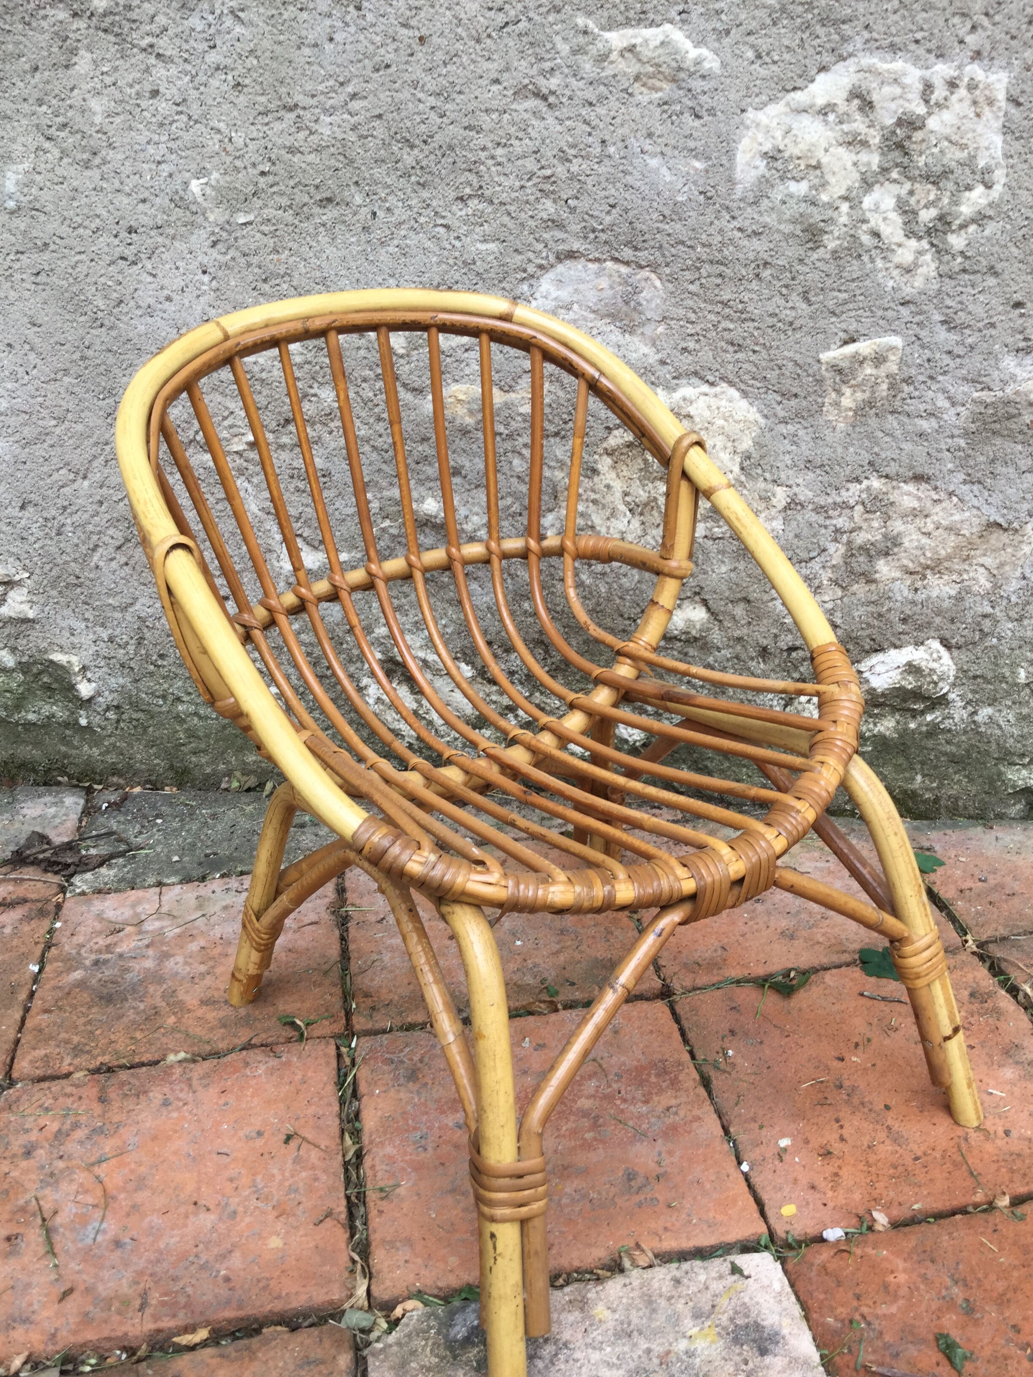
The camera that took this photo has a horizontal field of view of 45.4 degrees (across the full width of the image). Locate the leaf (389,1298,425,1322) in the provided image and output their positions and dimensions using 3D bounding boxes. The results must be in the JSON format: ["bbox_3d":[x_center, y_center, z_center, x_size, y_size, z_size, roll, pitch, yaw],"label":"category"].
[{"bbox_3d":[-0.061,0.343,0.681,0.021,0.007,0.011,-14,28,-24],"label":"leaf"}]

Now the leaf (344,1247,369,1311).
[{"bbox_3d":[-0.091,0.336,0.703,0.015,0.010,0.040,-6,26,-7],"label":"leaf"}]

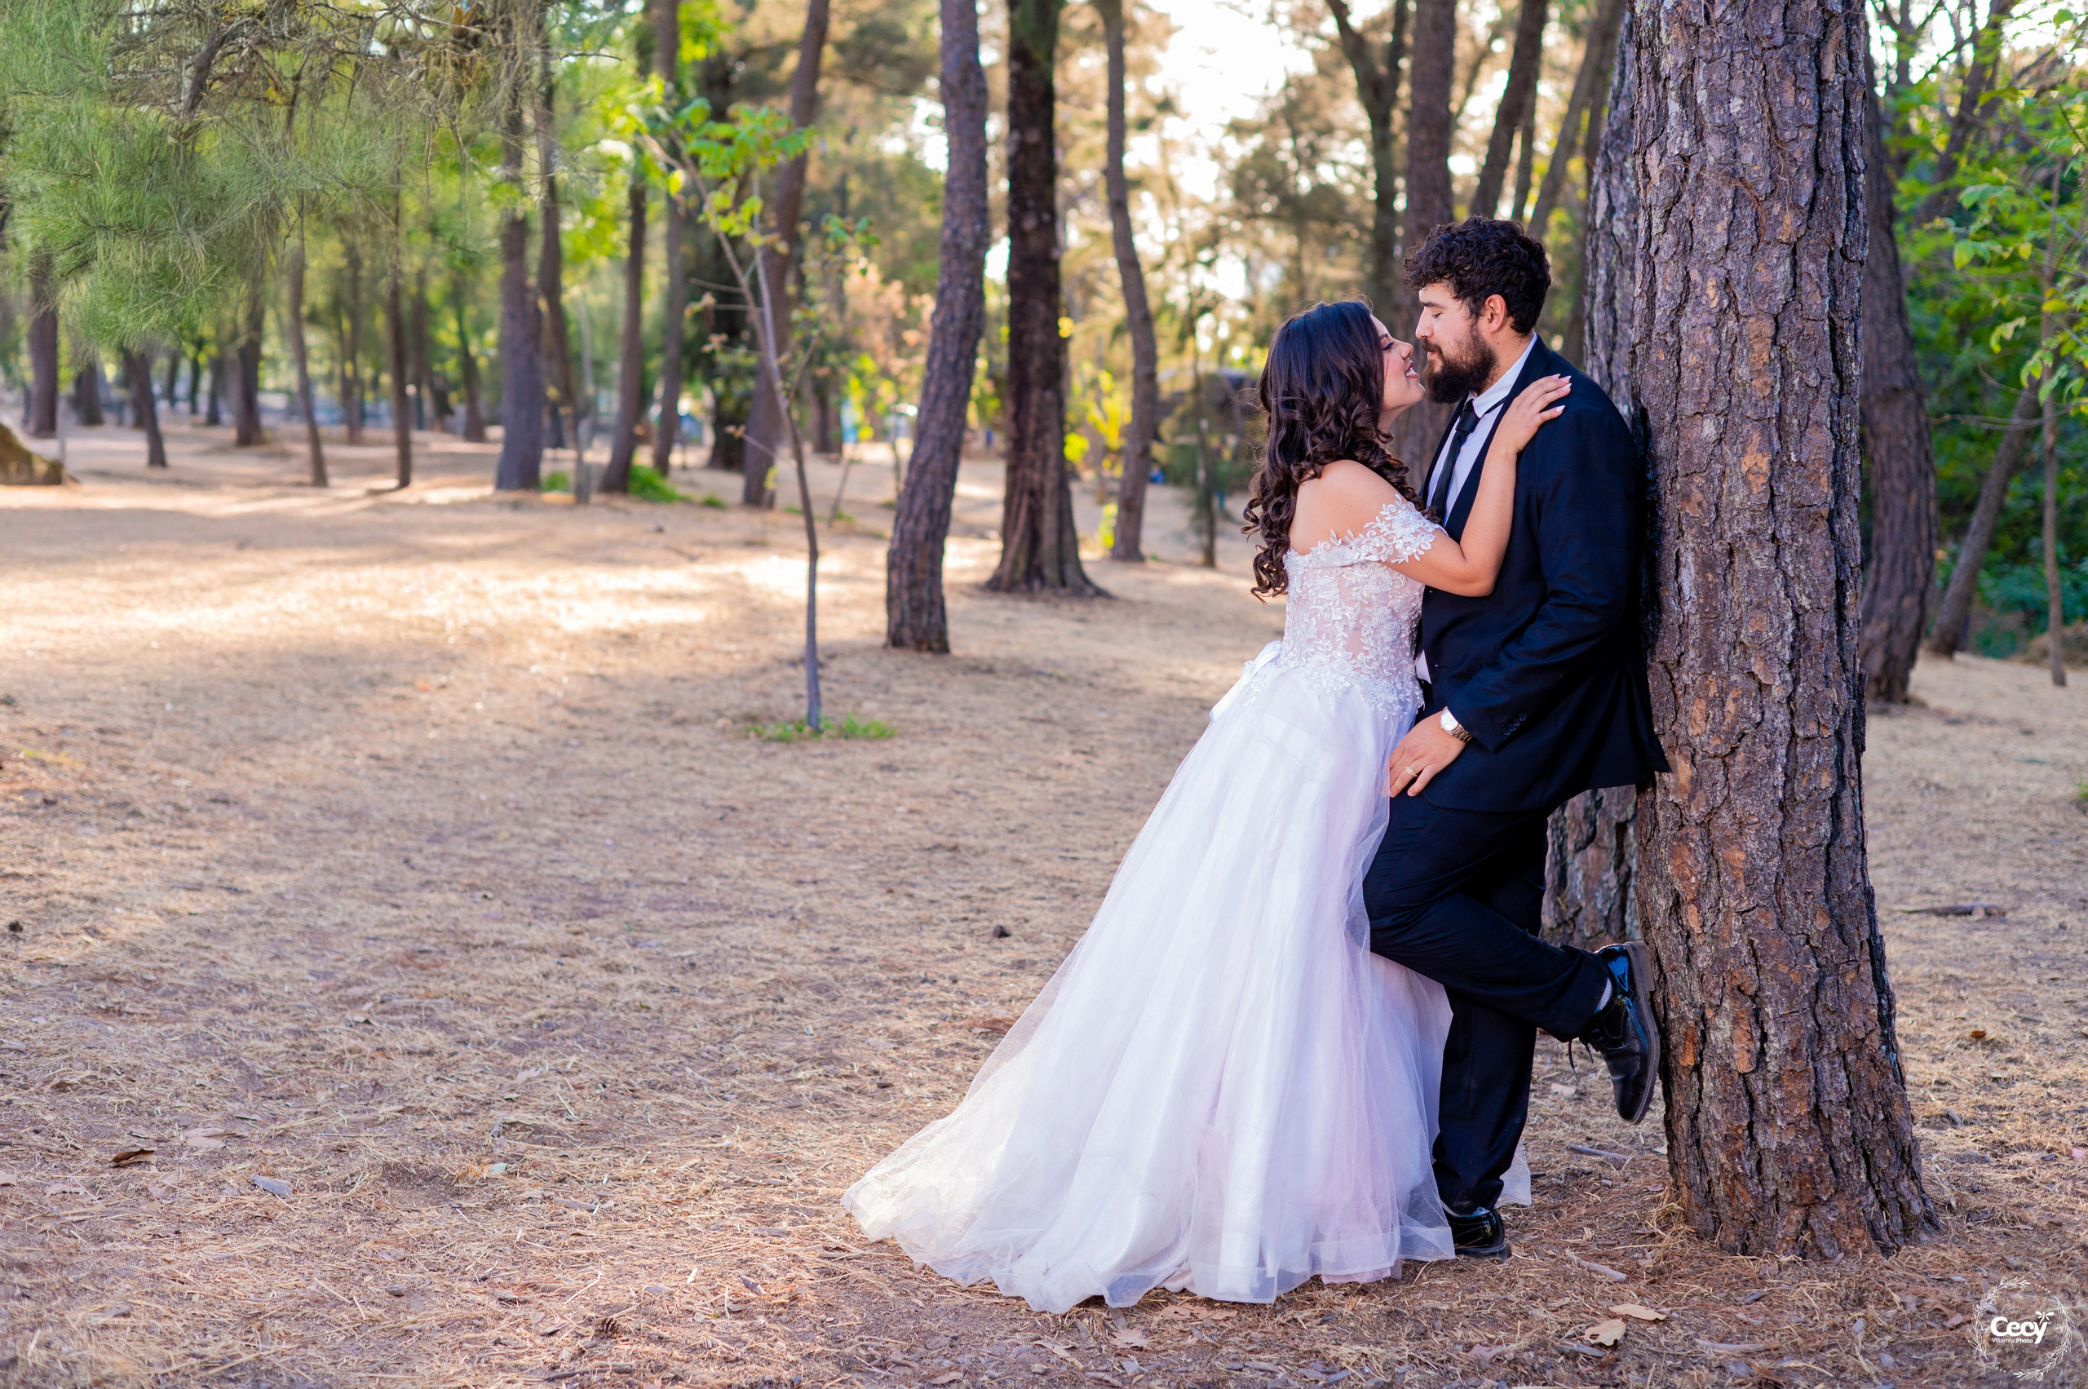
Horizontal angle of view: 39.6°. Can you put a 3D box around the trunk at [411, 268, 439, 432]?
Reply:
[{"bbox_3d":[-12.352,-6.833,57.597,0.380,3.250,0.380,0,6,0],"label":"trunk"}]

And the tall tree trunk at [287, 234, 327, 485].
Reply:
[{"bbox_3d":[-8.816,-4.013,34.769,0.220,3.000,0.220,-3,6,0],"label":"tall tree trunk"}]

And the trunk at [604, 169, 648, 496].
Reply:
[{"bbox_3d":[-4.711,-4.061,32.751,0.280,3.610,0.280,4,6,0],"label":"trunk"}]

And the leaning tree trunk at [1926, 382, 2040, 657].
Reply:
[{"bbox_3d":[4.949,-0.922,15.227,0.170,1.446,0.170,15,6,-2],"label":"leaning tree trunk"}]

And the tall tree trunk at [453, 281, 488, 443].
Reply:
[{"bbox_3d":[-10.278,-5.982,51.655,0.340,2.980,0.340,-4,6,0],"label":"tall tree trunk"}]

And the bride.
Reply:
[{"bbox_3d":[0.250,0.140,4.847,1.200,1.590,0.800,0,6,0],"label":"bride"}]

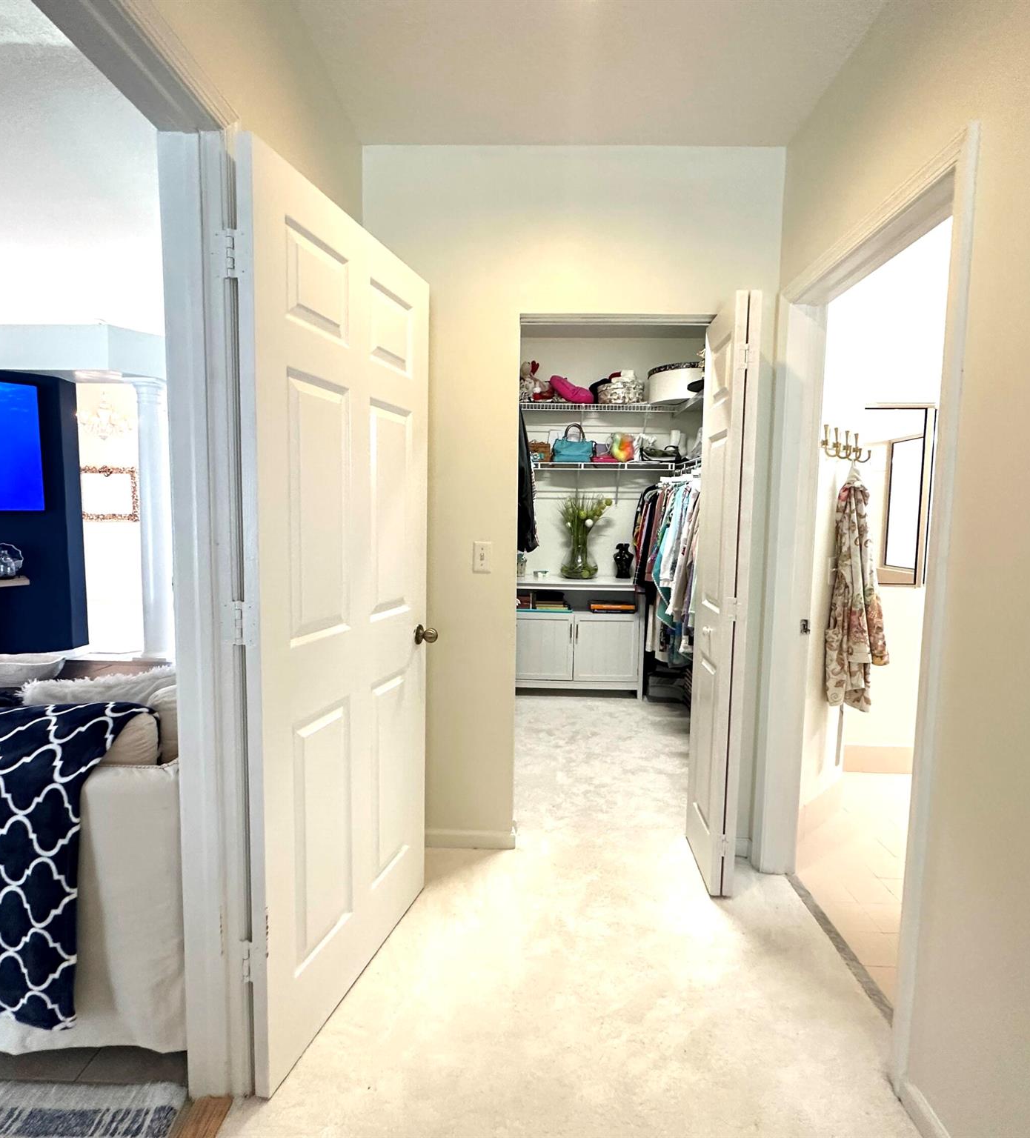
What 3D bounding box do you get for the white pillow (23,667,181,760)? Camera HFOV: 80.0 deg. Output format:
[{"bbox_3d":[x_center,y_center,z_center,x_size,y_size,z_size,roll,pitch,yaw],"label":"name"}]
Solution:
[{"bbox_3d":[-1.307,0.477,1.992,0.460,0.320,0.190,-1,6,-19],"label":"white pillow"}]

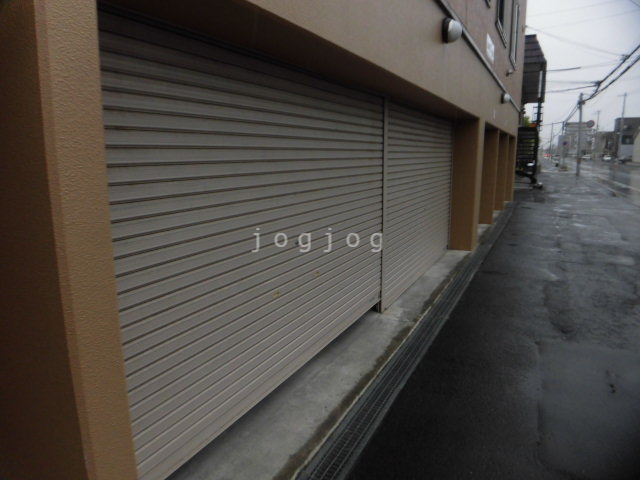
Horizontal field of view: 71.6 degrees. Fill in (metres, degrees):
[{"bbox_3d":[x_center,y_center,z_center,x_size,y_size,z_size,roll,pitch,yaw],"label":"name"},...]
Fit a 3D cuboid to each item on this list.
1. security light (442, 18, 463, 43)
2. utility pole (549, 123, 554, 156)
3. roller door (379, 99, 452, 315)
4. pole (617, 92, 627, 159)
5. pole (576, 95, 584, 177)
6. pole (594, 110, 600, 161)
[{"bbox_3d":[1.360,-2.136,4.510,0.165,0.225,0.225,6,12,27],"label":"security light"},{"bbox_3d":[47.753,-20.043,91.649,0.320,7.994,0.320,4,12,27],"label":"utility pole"},{"bbox_3d":[1.386,-0.563,5.793,0.100,2.096,3.184,5,12,26],"label":"roller door"},{"bbox_3d":[52.242,-19.172,76.795,0.360,12.006,0.360,5,12,27],"label":"pole"},{"bbox_3d":[19.868,-7.984,33.891,0.280,6.190,0.280,3,12,27],"label":"pole"},{"bbox_3d":[67.190,-25.106,107.597,0.360,12.007,0.360,4,12,27],"label":"pole"}]

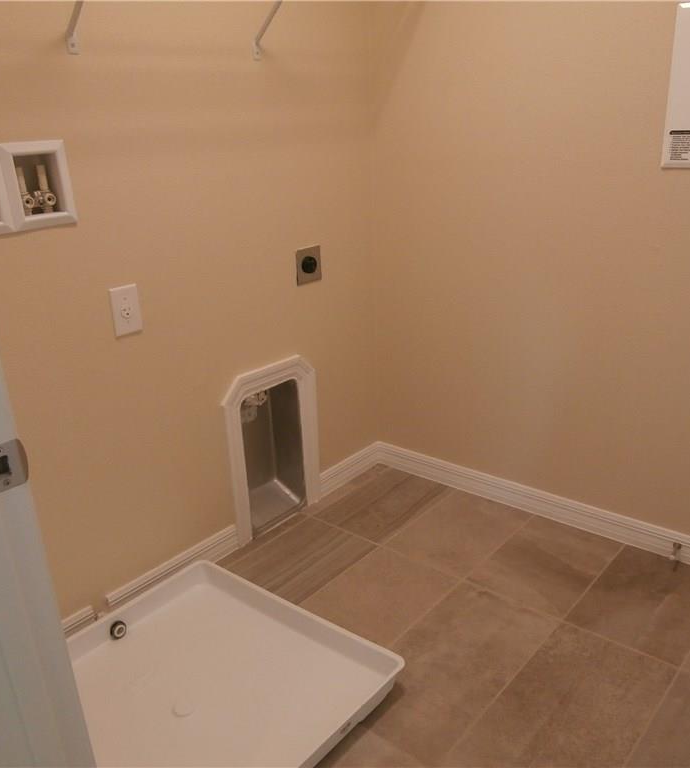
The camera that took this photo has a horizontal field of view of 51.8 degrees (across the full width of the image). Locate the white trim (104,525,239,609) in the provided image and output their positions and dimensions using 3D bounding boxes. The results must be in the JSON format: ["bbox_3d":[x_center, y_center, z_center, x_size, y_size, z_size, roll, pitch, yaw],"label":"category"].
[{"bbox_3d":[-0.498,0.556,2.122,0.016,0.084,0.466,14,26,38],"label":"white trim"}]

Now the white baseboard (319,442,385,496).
[{"bbox_3d":[0.028,0.322,2.703,0.016,0.084,0.347,14,26,38],"label":"white baseboard"}]

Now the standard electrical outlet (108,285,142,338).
[{"bbox_3d":[-0.559,-0.188,1.823,0.008,0.122,0.078,14,26,38],"label":"standard electrical outlet"}]

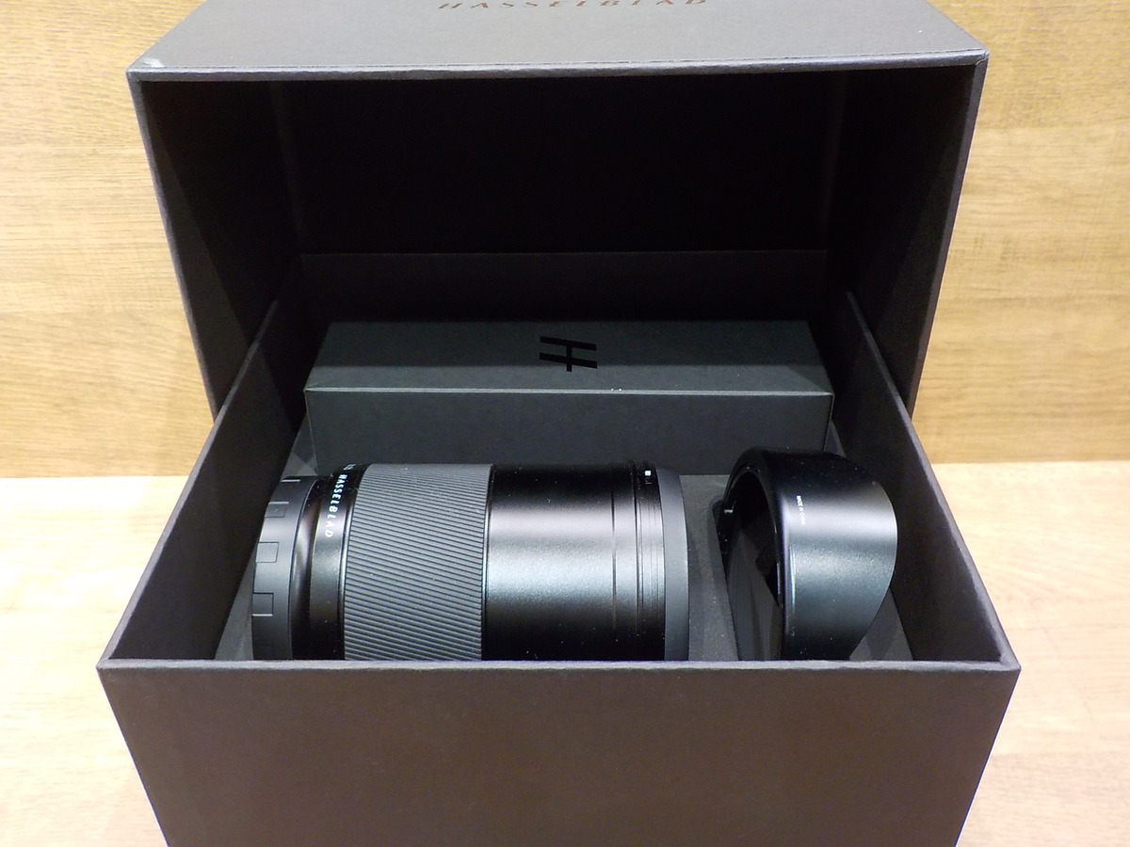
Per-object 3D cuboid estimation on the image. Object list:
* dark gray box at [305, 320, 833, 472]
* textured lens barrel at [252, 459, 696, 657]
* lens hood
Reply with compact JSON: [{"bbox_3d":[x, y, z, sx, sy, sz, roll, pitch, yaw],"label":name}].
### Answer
[{"bbox_3d":[0.002,-0.011,0.415,0.206,0.042,0.054,0,36,1],"label":"dark gray box"},{"bbox_3d":[-0.025,0.051,0.299,0.118,0.078,0.078,0,36,1],"label":"textured lens barrel"},{"bbox_3d":[0.074,0.047,0.305,0.034,0.078,0.078,-3,36,-3],"label":"lens hood"}]

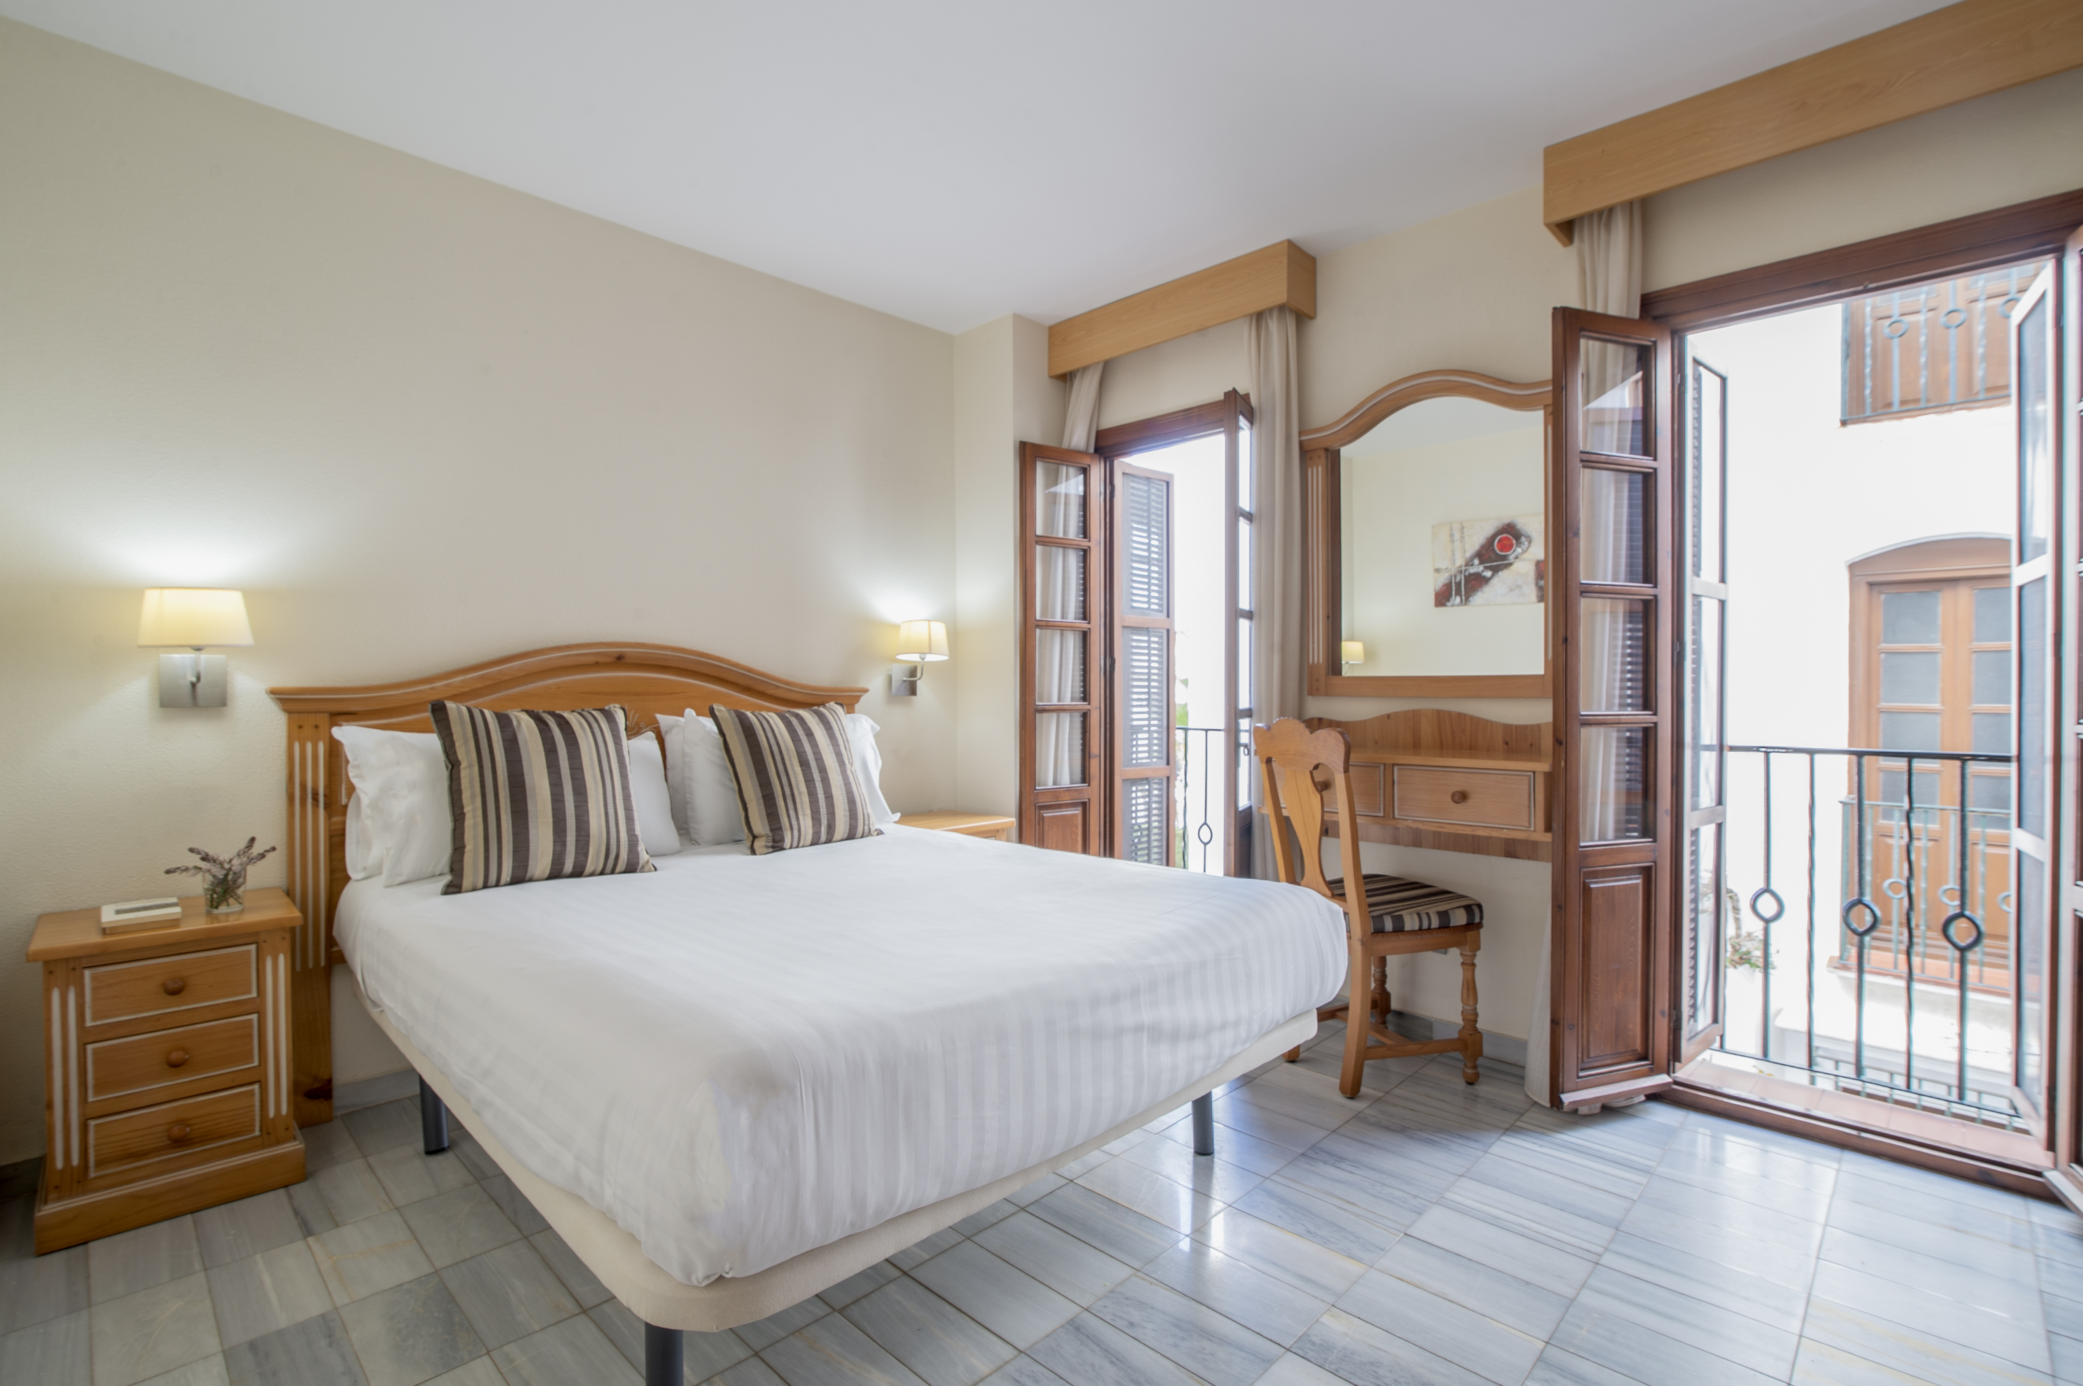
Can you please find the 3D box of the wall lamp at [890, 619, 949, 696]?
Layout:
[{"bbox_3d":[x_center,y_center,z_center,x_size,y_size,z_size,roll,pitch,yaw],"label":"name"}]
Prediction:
[{"bbox_3d":[-0.463,-0.121,3.548,0.200,0.280,0.235,0,1,-44],"label":"wall lamp"}]

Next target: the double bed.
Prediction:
[{"bbox_3d":[-0.610,0.473,2.235,1.790,1.235,1.930,0,1,-44],"label":"double bed"}]

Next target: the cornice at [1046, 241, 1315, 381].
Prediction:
[{"bbox_3d":[0.481,-1.365,3.427,1.055,0.205,0.195,0,1,44],"label":"cornice"}]

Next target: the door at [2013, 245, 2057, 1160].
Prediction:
[{"bbox_3d":[2.345,0.028,2.179,0.040,1.960,0.345,0,1,36],"label":"door"}]

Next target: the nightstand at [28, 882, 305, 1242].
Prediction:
[{"bbox_3d":[-1.925,0.796,2.055,0.425,0.592,0.335,0,1,-44],"label":"nightstand"}]

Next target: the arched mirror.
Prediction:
[{"bbox_3d":[1.194,-0.488,2.852,0.840,1.020,0.050,0,1,44],"label":"arched mirror"}]

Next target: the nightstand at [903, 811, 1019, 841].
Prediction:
[{"bbox_3d":[-0.383,0.783,3.564,0.425,0.592,0.335,0,1,-44],"label":"nightstand"}]

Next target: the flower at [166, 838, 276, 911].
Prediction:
[{"bbox_3d":[-1.886,0.421,2.131,0.190,0.160,0.150,0,1,-44],"label":"flower"}]

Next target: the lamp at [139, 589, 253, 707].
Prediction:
[{"bbox_3d":[-1.929,-0.103,2.113,0.200,0.280,0.235,0,1,-44],"label":"lamp"}]

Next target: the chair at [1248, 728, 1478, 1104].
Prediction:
[{"bbox_3d":[0.967,0.584,2.731,0.523,1.005,0.481,0,1,-21],"label":"chair"}]

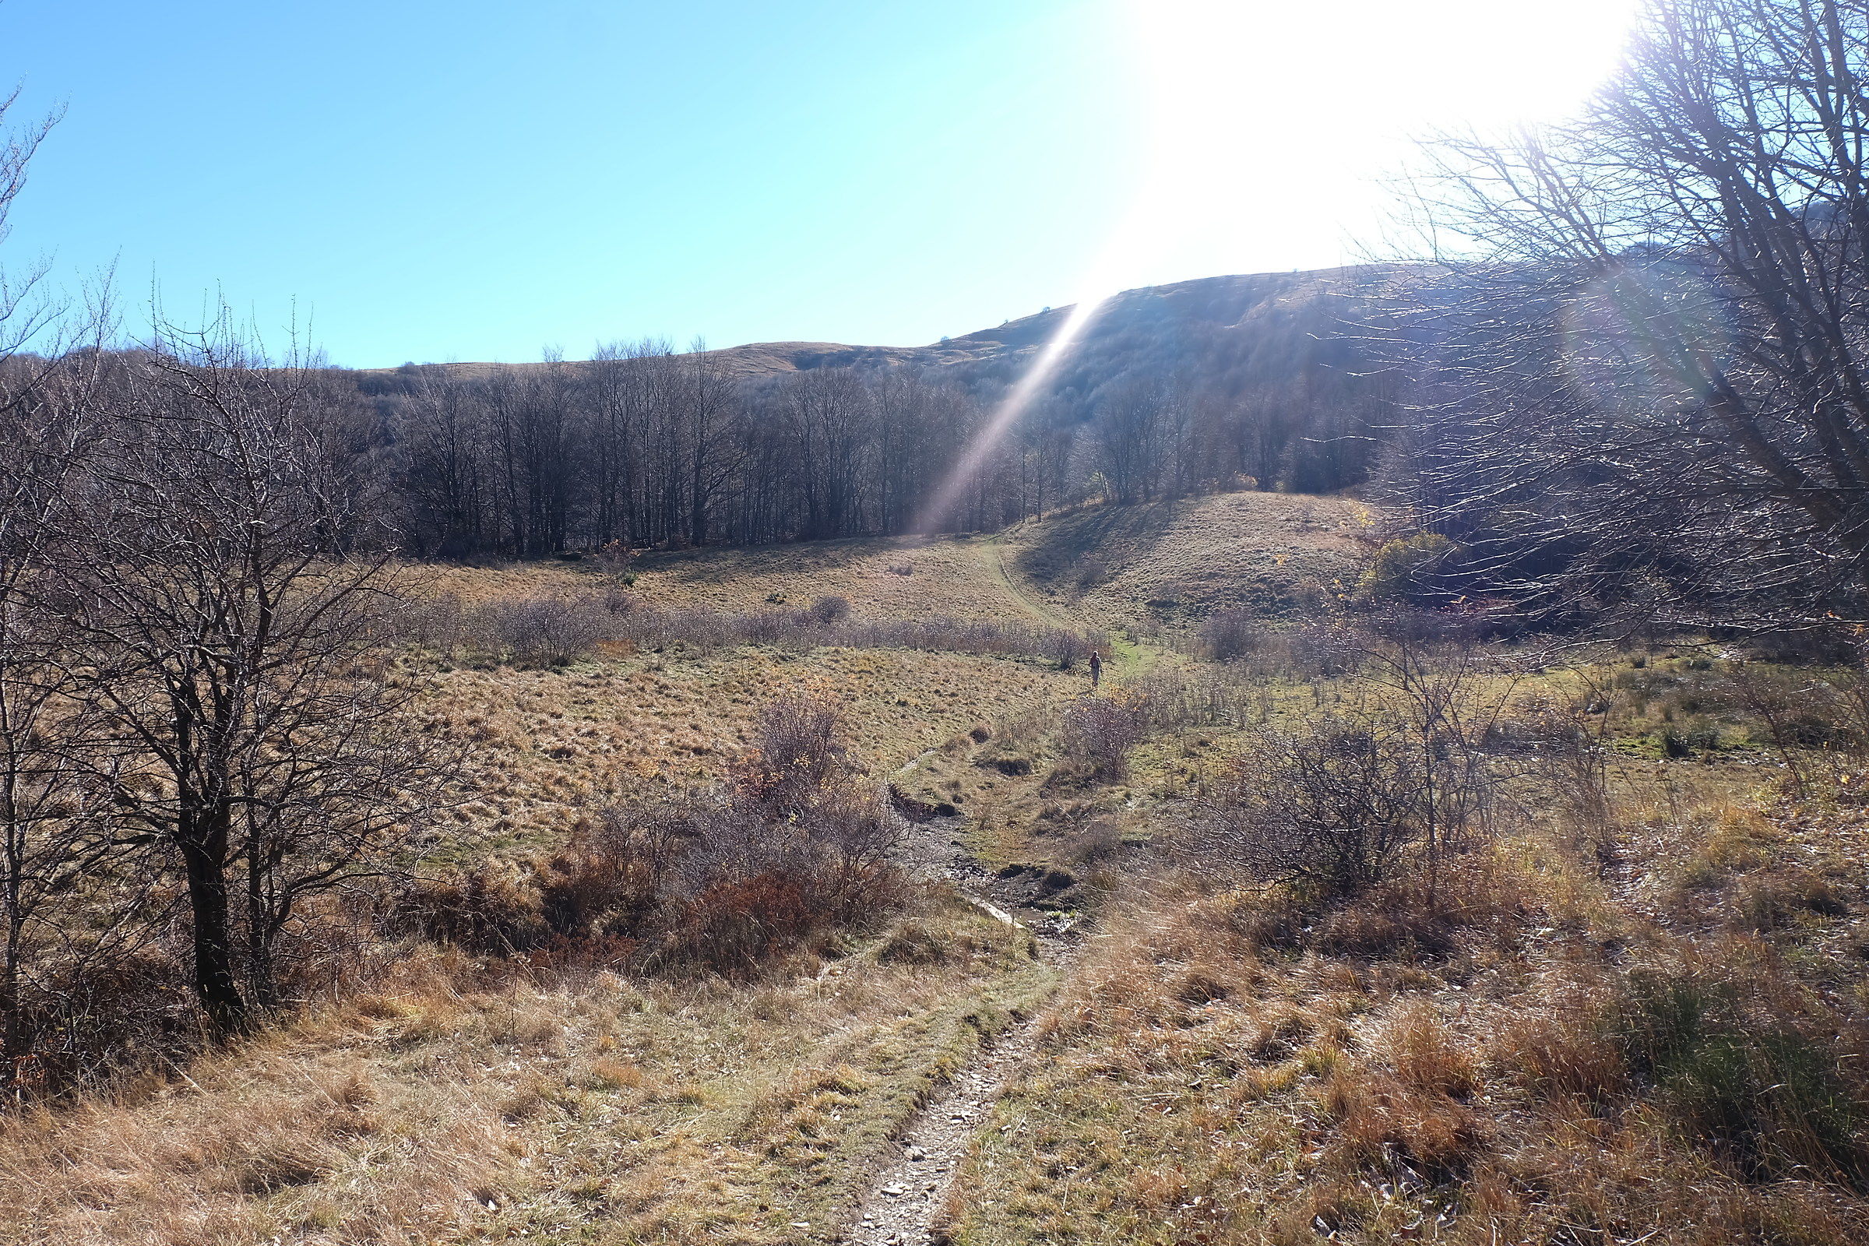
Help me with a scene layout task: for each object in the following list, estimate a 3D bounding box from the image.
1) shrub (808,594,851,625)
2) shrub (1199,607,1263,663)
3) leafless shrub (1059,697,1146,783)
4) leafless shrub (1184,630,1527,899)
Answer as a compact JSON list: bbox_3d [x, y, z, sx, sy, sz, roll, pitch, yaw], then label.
[{"bbox_3d":[-7.793,-1.036,93.000,2.990,2.240,2.690,0,2,0],"label":"shrub"},{"bbox_3d":[18.125,0.713,76.000,3.840,3.320,3.460,0,2,0],"label":"shrub"},{"bbox_3d":[4.313,3.002,32.000,2.170,2.130,1.950,0,2,0],"label":"leafless shrub"},{"bbox_3d":[5.241,1.763,15.500,4.040,3.180,3.030,0,2,0],"label":"leafless shrub"}]

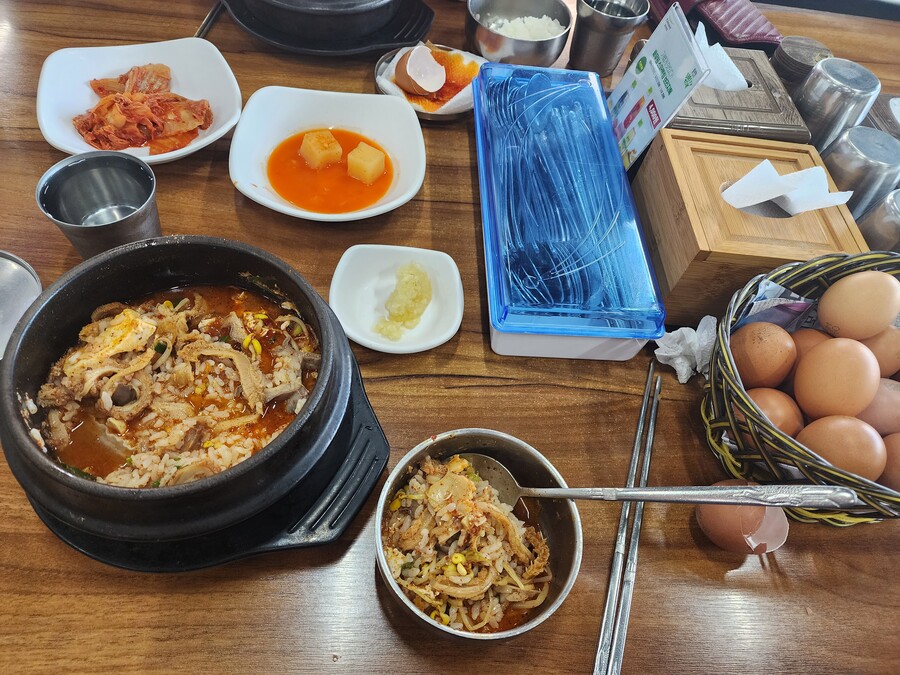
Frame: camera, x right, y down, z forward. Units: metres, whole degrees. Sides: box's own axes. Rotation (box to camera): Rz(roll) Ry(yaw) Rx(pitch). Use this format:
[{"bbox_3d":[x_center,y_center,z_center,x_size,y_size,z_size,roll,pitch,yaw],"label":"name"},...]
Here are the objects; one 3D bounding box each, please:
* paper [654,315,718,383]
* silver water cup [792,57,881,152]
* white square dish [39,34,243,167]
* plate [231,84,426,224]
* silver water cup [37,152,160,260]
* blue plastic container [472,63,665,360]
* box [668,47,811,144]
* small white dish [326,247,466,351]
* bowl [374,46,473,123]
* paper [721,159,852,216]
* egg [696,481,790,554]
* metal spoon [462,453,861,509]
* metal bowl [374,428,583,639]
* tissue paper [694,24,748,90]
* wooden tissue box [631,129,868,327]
[{"bbox_3d":[0.176,0.008,0.446,0.050,0.033,0.040,3,57,-7],"label":"paper"},{"bbox_3d":[0.347,-0.208,0.563,0.068,0.080,0.068,4,55,-6],"label":"silver water cup"},{"bbox_3d":[-0.249,-0.187,0.490,0.149,0.039,0.152,-16,59,-18],"label":"white square dish"},{"bbox_3d":[-0.098,-0.146,0.496,0.152,0.038,0.152,2,57,-8],"label":"plate"},{"bbox_3d":[-0.229,-0.076,0.409,0.070,0.072,0.070,3,57,-7],"label":"silver water cup"},{"bbox_3d":[0.080,-0.111,0.474,0.116,0.056,0.280,2,56,-6],"label":"blue plastic container"},{"bbox_3d":[0.226,-0.189,0.532,0.117,0.082,0.121,4,55,-5],"label":"box"},{"bbox_3d":[-0.037,-0.025,0.416,0.091,0.027,0.091,3,55,-6],"label":"small white dish"},{"bbox_3d":[-0.016,-0.248,0.587,0.113,0.017,0.113,3,57,-7],"label":"bowl"},{"bbox_3d":[0.243,-0.108,0.427,0.088,0.036,0.050,3,57,-7],"label":"paper"},{"bbox_3d":[0.181,0.111,0.374,0.052,0.042,0.044,10,57,-3],"label":"egg"},{"bbox_3d":[0.089,0.078,0.300,0.212,0.020,0.043,-1,54,10],"label":"metal spoon"},{"bbox_3d":[0.012,0.107,0.315,0.102,0.056,0.102,3,55,-6],"label":"metal bowl"},{"bbox_3d":[0.227,-0.231,0.495,0.072,0.048,0.036,3,57,-7],"label":"tissue paper"},{"bbox_3d":[0.219,-0.080,0.459,0.124,0.079,0.125,4,55,-5],"label":"wooden tissue box"}]

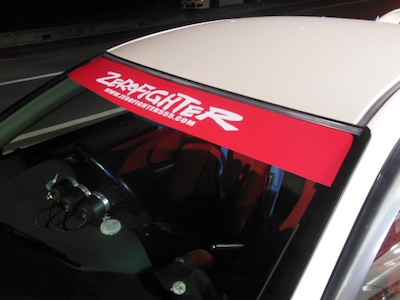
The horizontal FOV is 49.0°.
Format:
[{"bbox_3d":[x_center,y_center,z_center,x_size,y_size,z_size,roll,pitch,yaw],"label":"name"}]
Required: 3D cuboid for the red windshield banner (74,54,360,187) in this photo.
[{"bbox_3d":[-0.111,-0.153,1.259,0.202,0.053,1.204,-42,40,-20],"label":"red windshield banner"}]

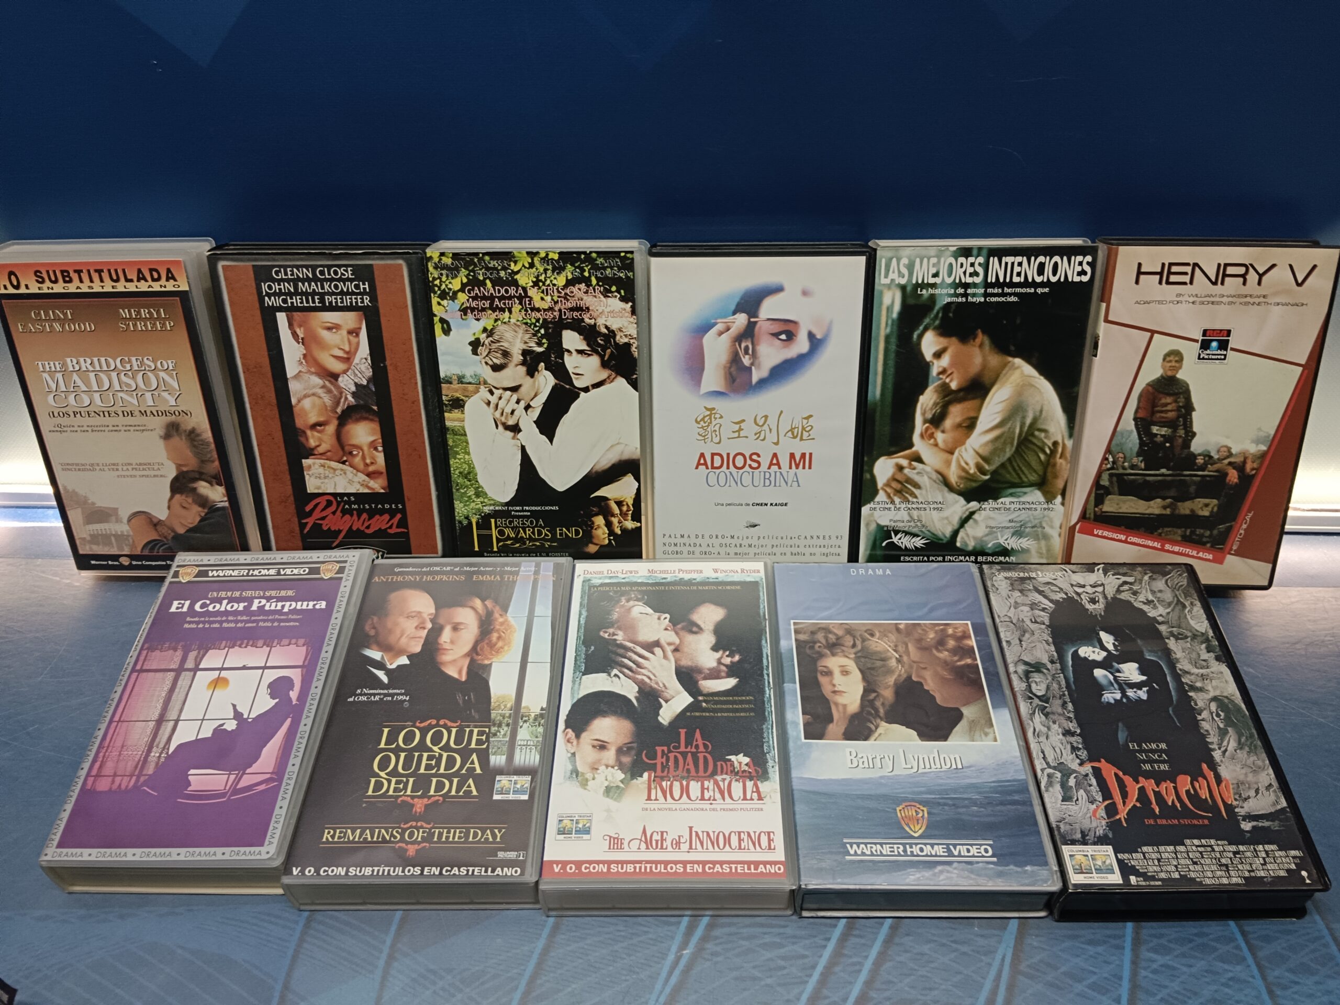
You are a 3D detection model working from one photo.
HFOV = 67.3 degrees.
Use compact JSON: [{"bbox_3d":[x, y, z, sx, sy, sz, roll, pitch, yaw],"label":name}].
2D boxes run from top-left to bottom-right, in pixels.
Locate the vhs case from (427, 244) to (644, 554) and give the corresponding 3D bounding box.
[{"bbox_3d":[-0.074,-0.055,0.620,0.122,0.203,0.030,1,23,3],"label":"vhs case"}]

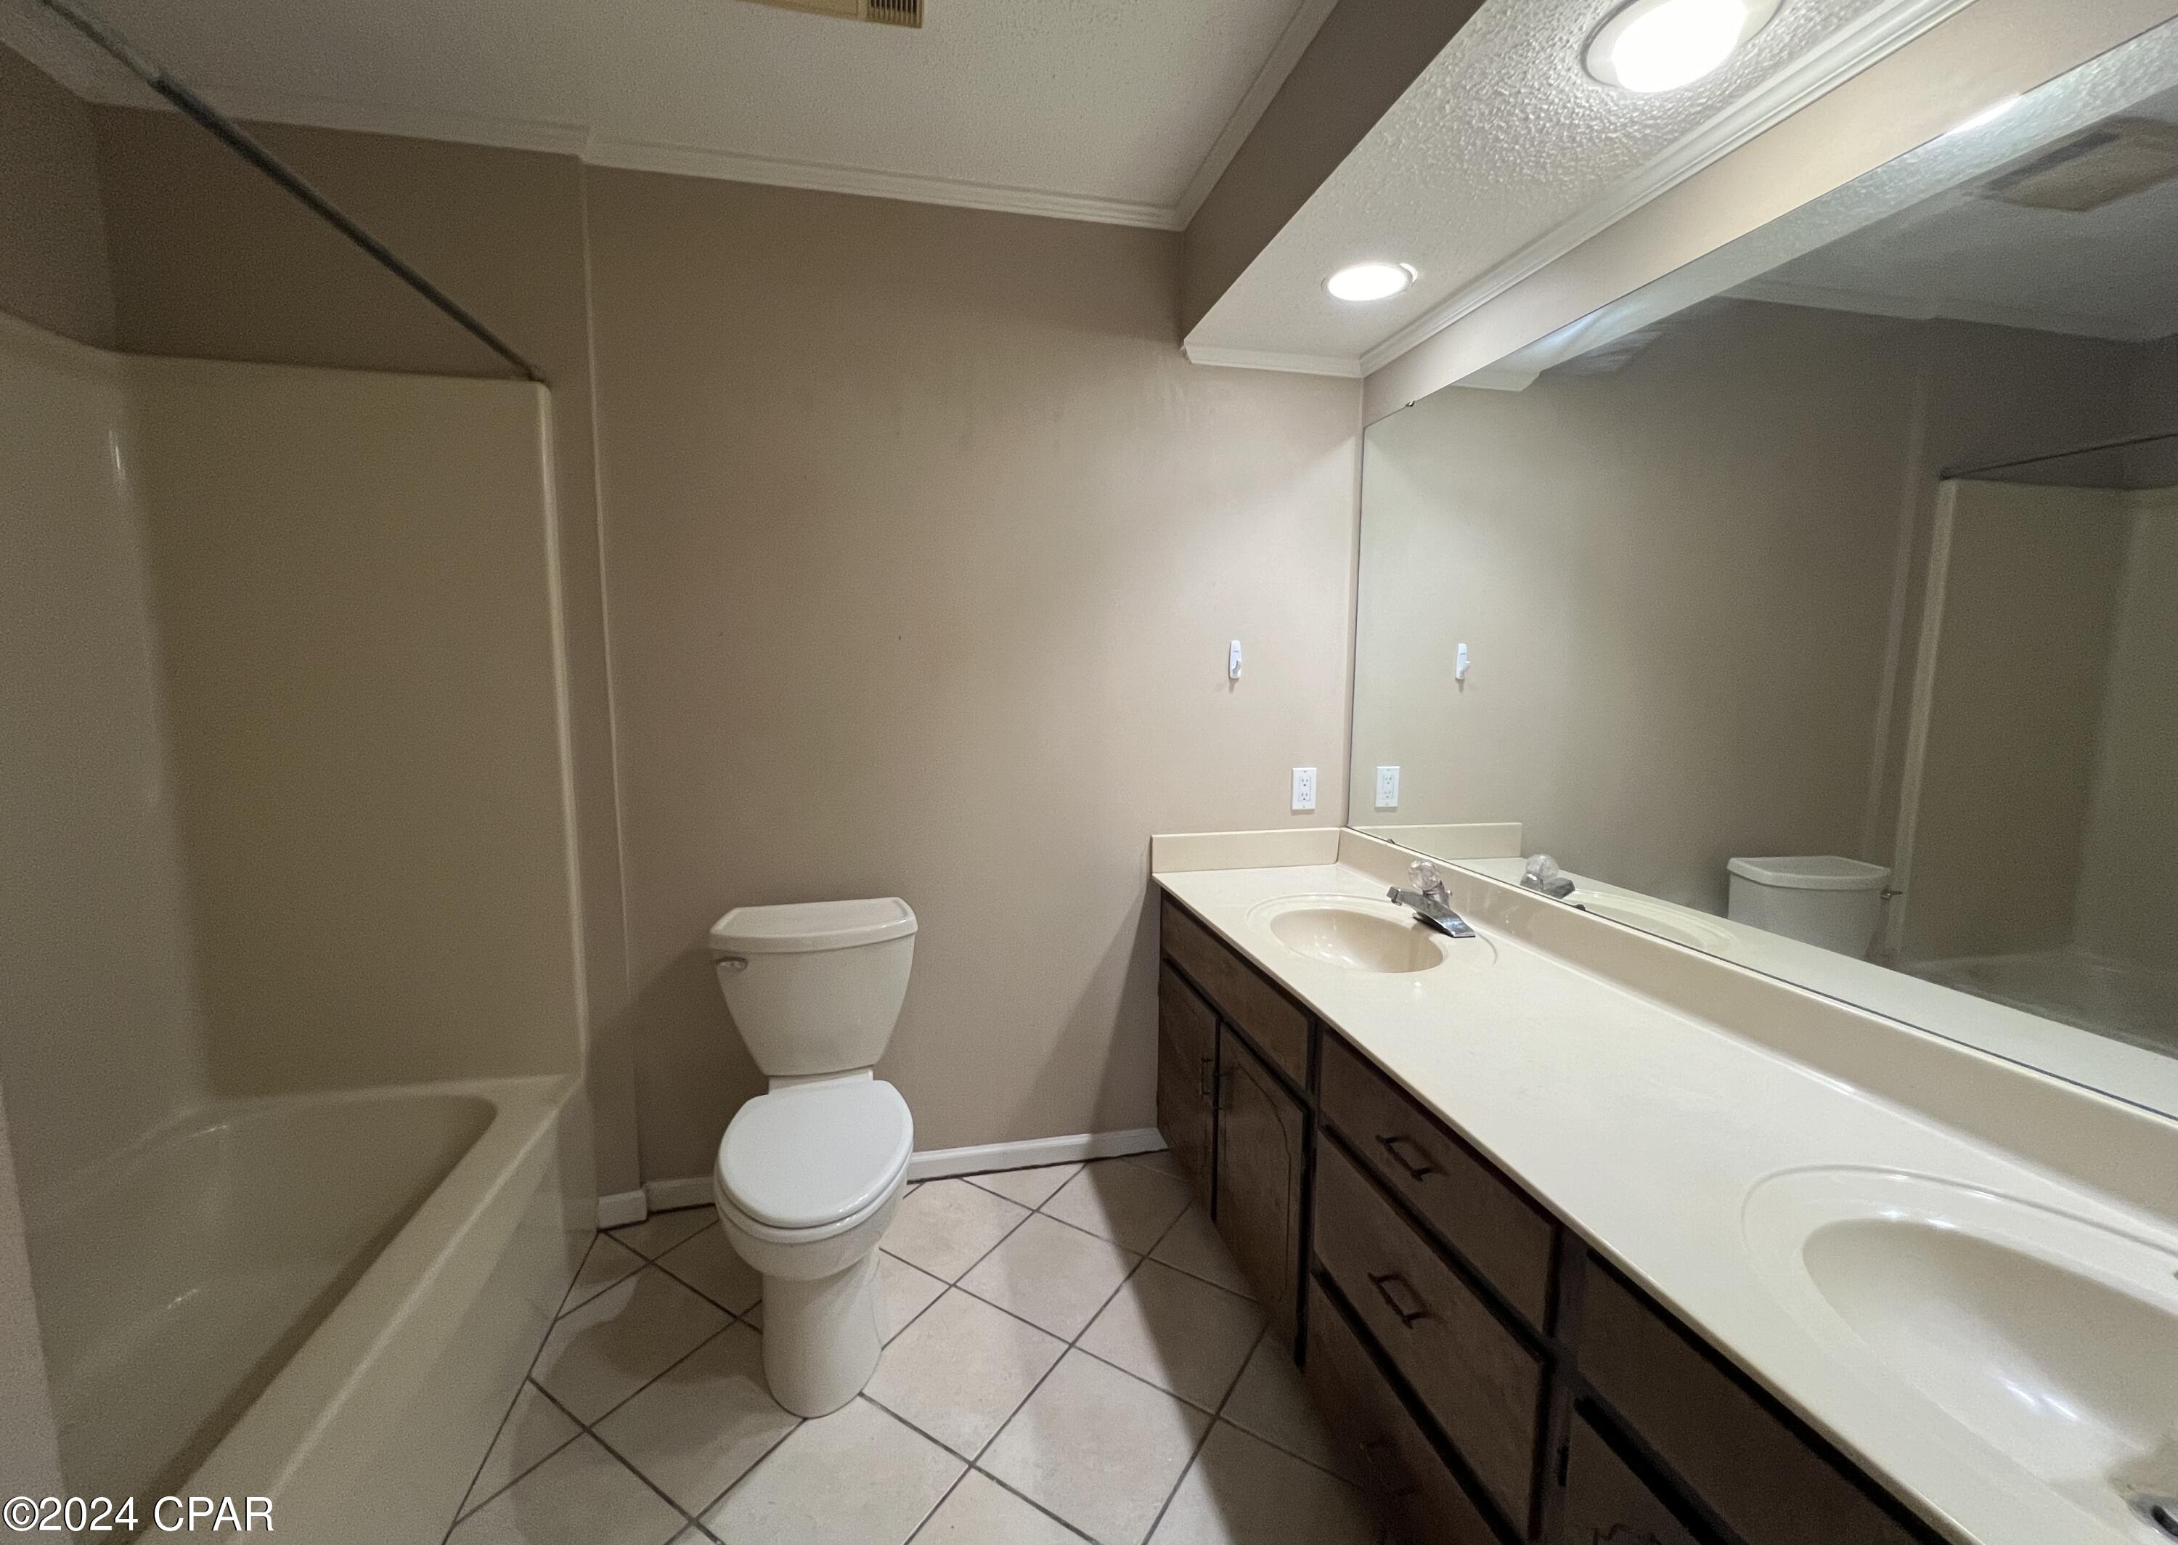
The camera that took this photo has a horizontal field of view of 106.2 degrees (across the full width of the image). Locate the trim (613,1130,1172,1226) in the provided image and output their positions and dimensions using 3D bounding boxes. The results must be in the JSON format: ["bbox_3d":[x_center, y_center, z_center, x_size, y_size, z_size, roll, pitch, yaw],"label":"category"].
[{"bbox_3d":[-0.428,1.040,2.154,1.330,0.072,0.016,-1,7,-13],"label":"trim"}]

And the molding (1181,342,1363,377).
[{"bbox_3d":[0.479,-1.048,2.084,0.500,0.040,0.030,-1,7,-13],"label":"molding"}]

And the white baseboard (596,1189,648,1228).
[{"bbox_3d":[-1.127,1.053,1.978,0.109,0.083,0.020,-2,7,-13],"label":"white baseboard"}]

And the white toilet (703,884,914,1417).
[{"bbox_3d":[-0.574,0.744,1.715,0.445,0.765,0.690,-1,7,-13],"label":"white toilet"}]

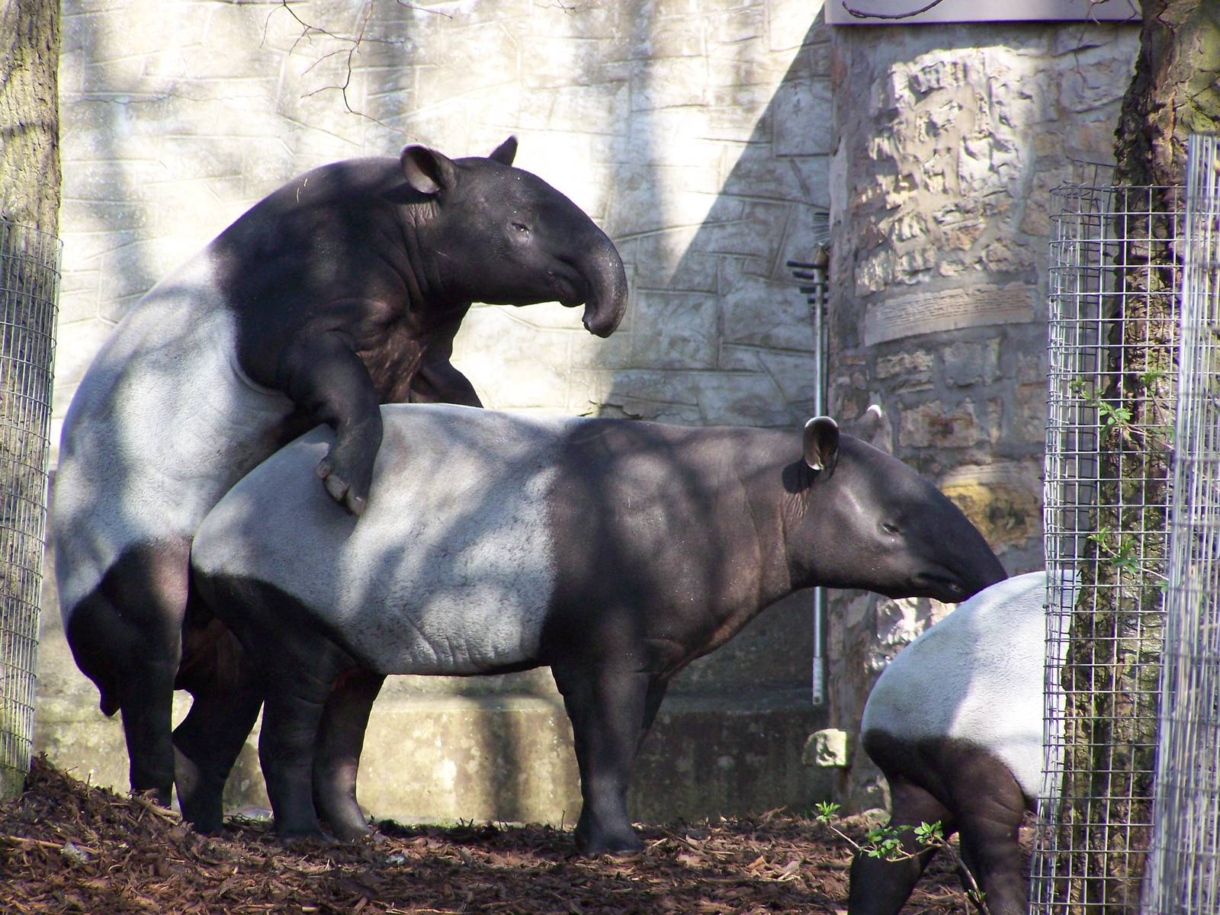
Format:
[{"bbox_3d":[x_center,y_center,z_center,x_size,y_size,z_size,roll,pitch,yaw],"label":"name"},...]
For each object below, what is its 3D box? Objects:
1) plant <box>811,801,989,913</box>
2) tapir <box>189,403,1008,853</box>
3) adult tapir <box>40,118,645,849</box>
[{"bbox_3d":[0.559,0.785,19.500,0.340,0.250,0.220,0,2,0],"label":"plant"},{"bbox_3d":[-0.026,0.405,24.000,1.970,1.050,0.600,1,2,16],"label":"tapir"},{"bbox_3d":[-0.647,0.072,24.200,1.400,1.660,0.640,1,2,21],"label":"adult tapir"}]

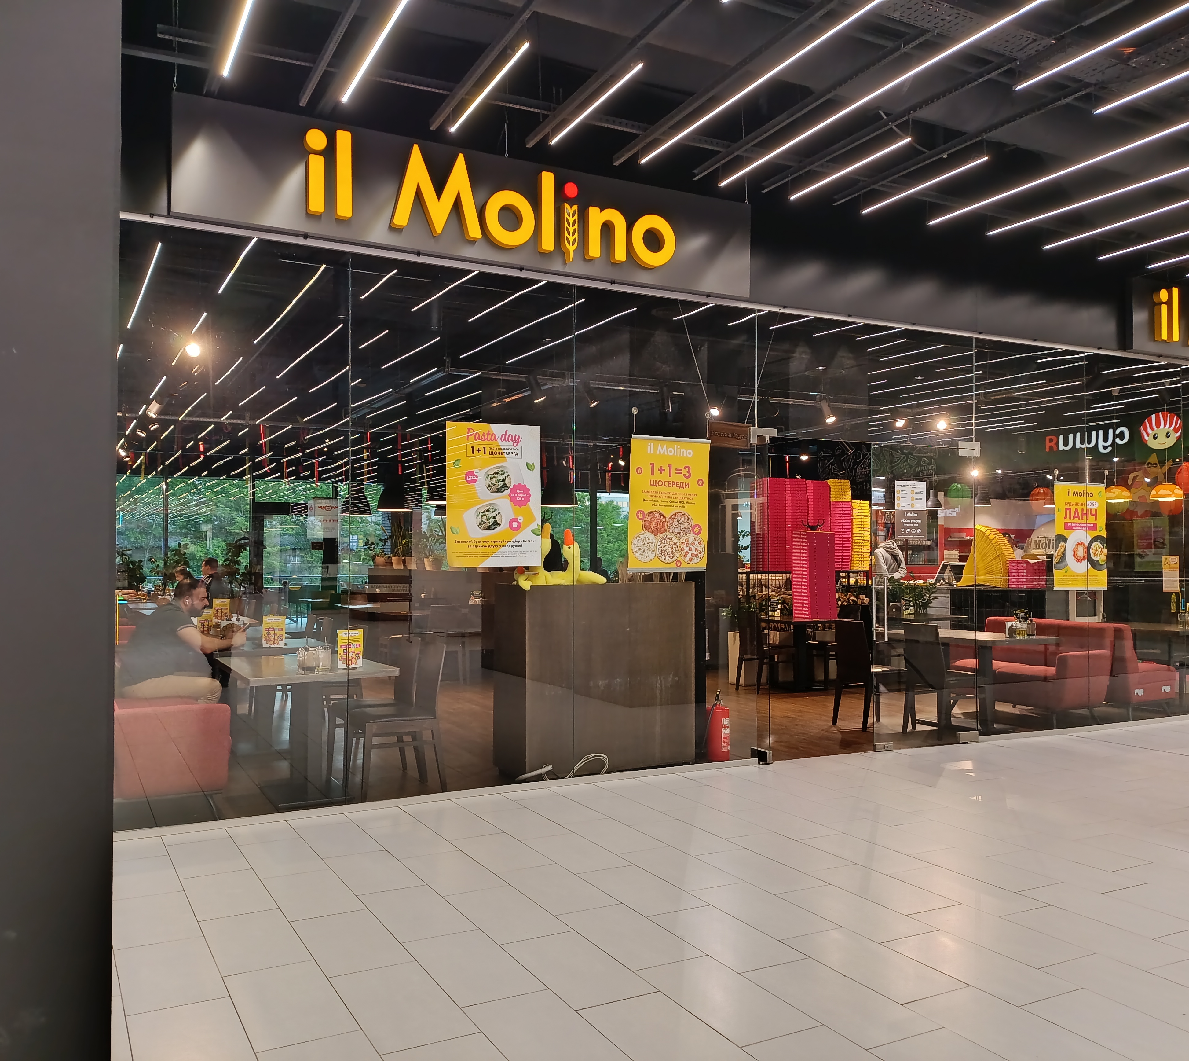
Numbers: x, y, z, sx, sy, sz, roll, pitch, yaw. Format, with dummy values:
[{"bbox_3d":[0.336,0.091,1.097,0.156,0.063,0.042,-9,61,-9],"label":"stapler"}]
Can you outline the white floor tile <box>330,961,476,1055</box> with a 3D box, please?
[{"bbox_3d":[-0.599,1.466,3.184,0.300,0.010,0.595,1,-2,-28],"label":"white floor tile"}]

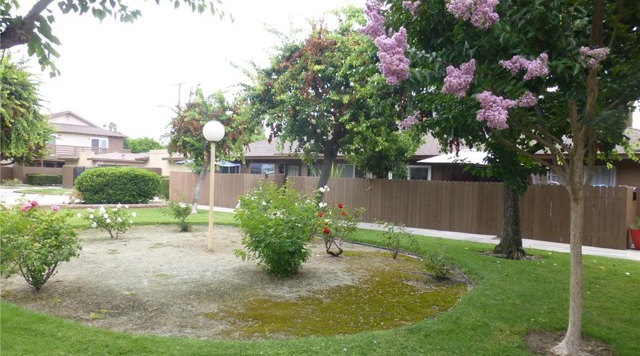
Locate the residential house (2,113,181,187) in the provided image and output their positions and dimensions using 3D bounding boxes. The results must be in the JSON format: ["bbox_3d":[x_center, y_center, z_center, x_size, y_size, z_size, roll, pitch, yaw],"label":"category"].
[{"bbox_3d":[-23.073,-3.093,45.000,9.500,7.505,14.000,2,2,36],"label":"residential house"}]

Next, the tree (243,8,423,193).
[{"bbox_3d":[0.402,-1.815,13.200,5.300,6.575,5.000,1,1,2],"label":"tree"}]

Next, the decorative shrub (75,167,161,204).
[{"bbox_3d":[-10.269,0.355,22.500,4.200,1.876,3.200,2,2,40],"label":"decorative shrub"}]

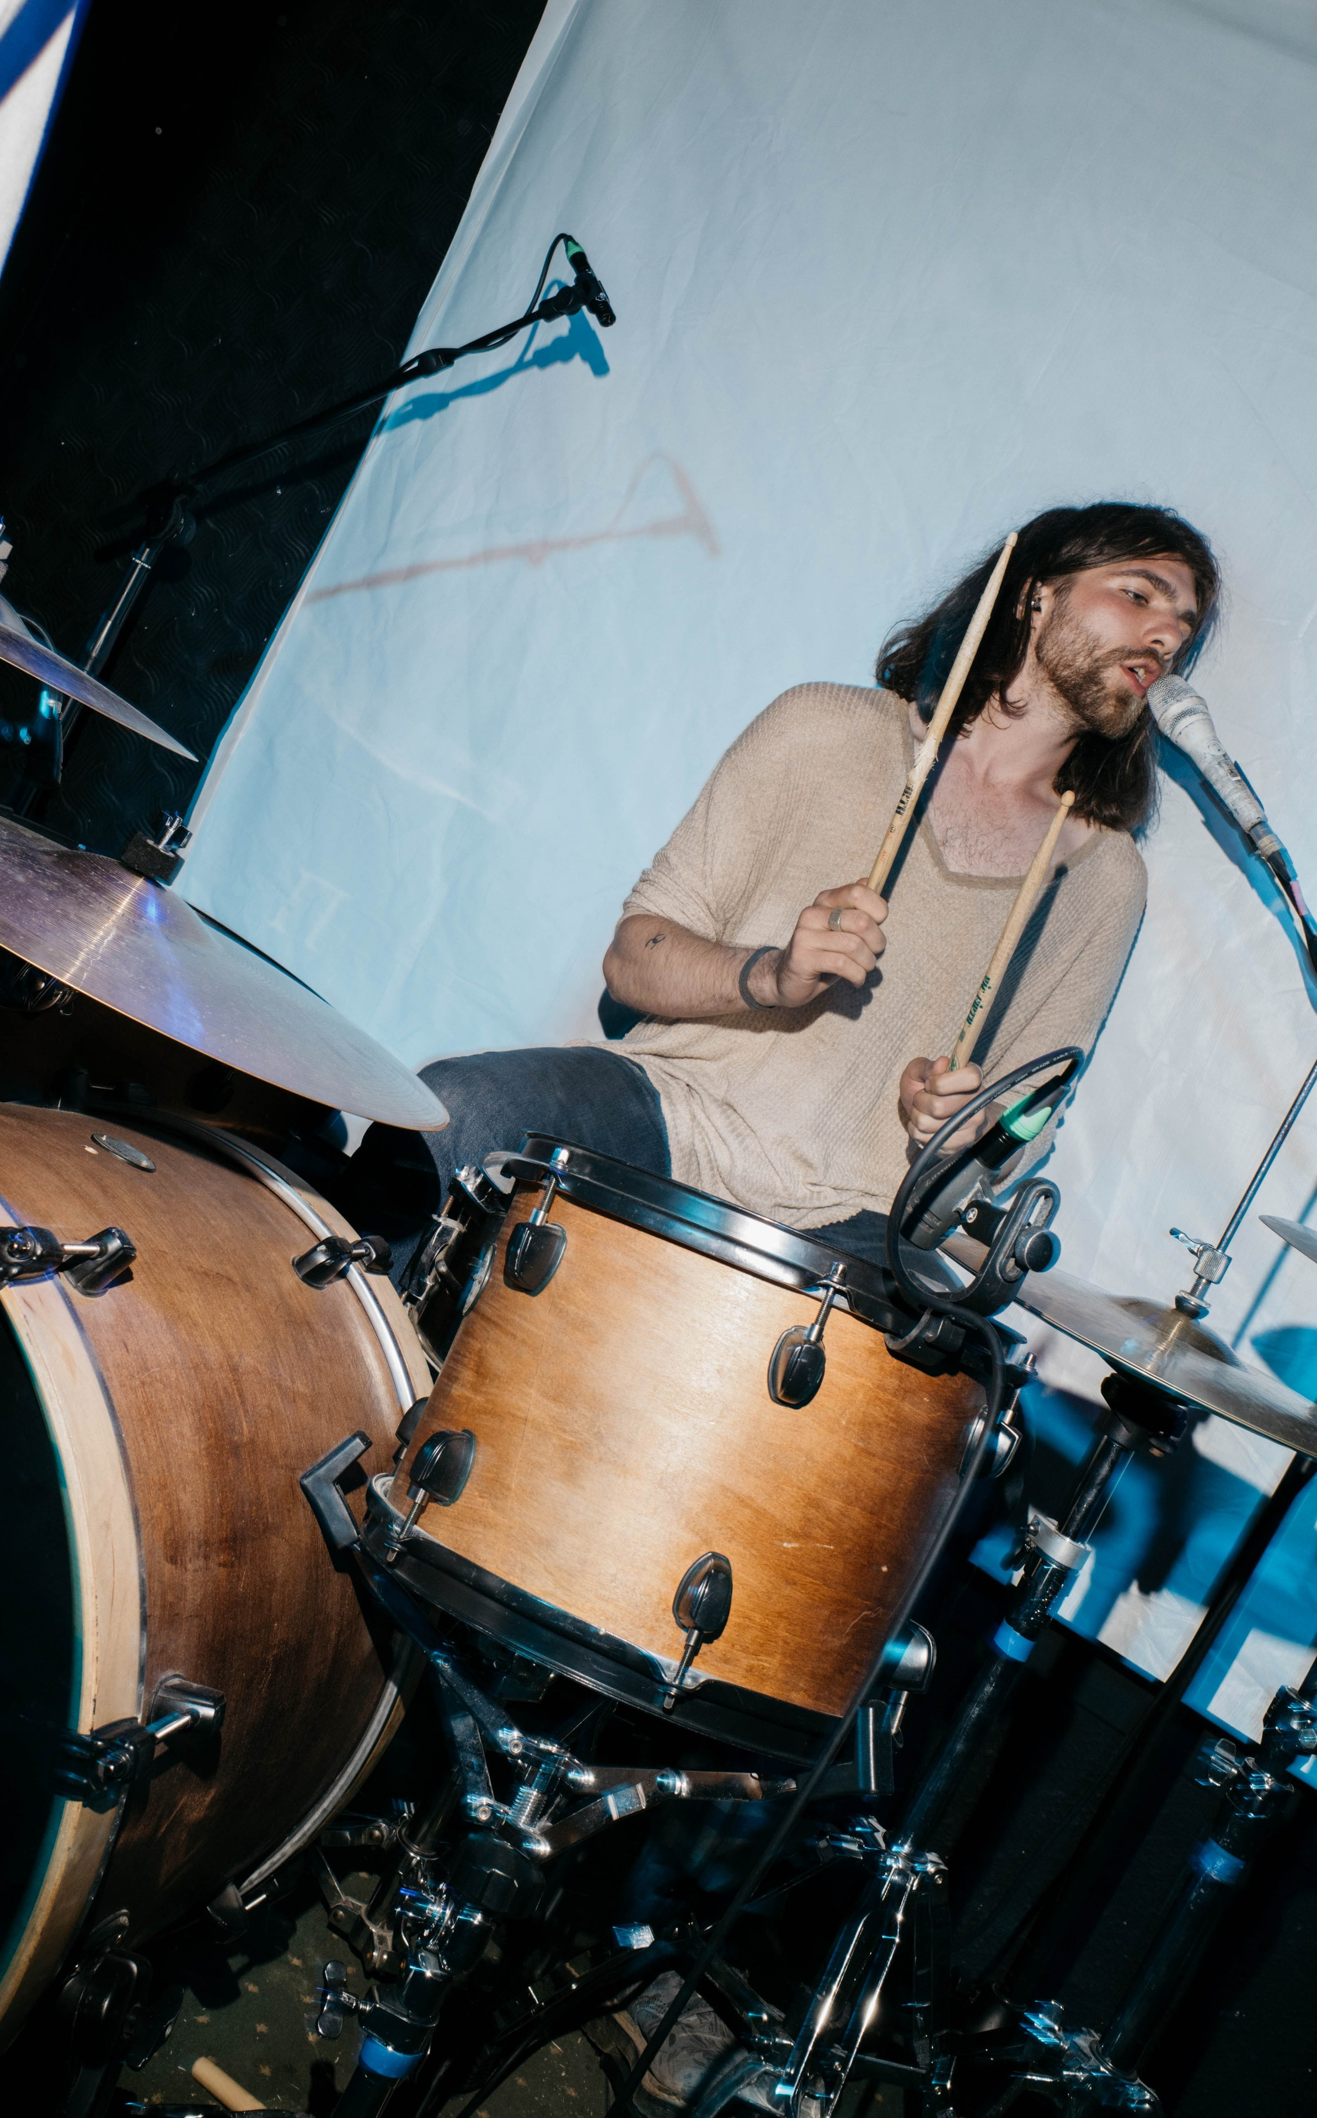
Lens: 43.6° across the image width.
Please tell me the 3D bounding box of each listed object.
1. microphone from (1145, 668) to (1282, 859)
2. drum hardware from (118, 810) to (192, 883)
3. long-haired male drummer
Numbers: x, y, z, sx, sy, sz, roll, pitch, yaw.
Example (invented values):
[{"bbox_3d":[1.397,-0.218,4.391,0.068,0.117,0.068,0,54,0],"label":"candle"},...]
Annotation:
[{"bbox_3d":[0.507,-0.266,1.490,0.185,0.050,0.050,64,0,16],"label":"microphone"},{"bbox_3d":[-0.334,-0.144,1.100,0.036,0.044,0.036,29,4,0],"label":"drum hardware"},{"bbox_3d":[0.050,0.045,1.460,0.630,1.340,0.670,26,4,0],"label":"long-haired male drummer"}]

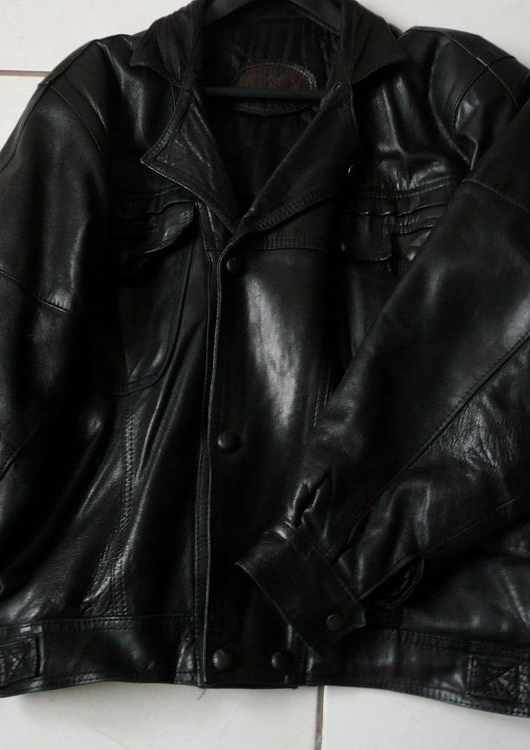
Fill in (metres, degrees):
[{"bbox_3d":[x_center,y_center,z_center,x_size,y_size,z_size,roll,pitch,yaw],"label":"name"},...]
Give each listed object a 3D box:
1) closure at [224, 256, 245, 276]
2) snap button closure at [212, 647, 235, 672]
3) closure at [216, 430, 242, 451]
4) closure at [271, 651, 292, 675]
[{"bbox_3d":[-0.026,-0.095,0.703,0.016,0.006,0.016,0,74,1],"label":"closure"},{"bbox_3d":[-0.033,0.227,0.645,0.016,0.006,0.016,0,74,1],"label":"snap button closure"},{"bbox_3d":[-0.030,0.055,0.673,0.016,0.006,0.016,0,74,1],"label":"closure"},{"bbox_3d":[0.013,0.229,0.644,0.016,0.006,0.016,0,74,1],"label":"closure"}]

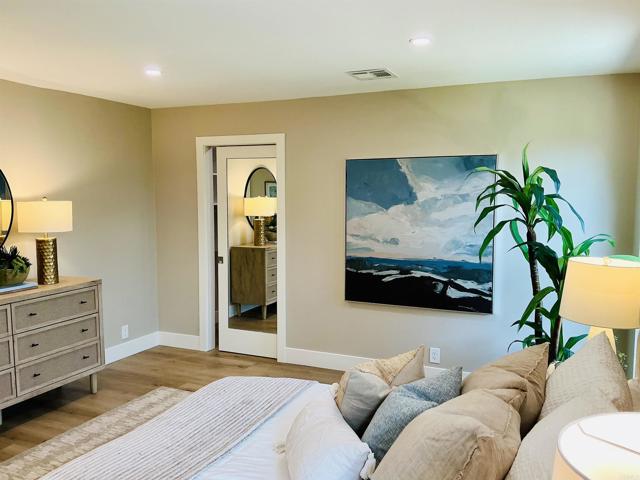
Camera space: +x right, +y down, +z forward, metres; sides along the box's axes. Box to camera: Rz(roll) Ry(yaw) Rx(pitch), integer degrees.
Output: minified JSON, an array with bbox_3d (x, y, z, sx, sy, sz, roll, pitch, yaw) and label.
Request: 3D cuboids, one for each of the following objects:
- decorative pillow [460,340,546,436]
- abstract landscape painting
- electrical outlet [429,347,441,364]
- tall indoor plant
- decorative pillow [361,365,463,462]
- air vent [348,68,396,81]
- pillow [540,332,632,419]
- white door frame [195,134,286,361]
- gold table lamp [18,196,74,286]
[{"bbox_3d":[0.710,0.647,2.019,0.220,0.490,0.540,38,18,15],"label":"decorative pillow"},{"bbox_3d":[0.802,-0.053,4.283,1.235,1.230,0.045,2,6,23],"label":"abstract landscape painting"},{"bbox_3d":[0.965,0.970,4.331,0.080,0.124,0.010,2,6,23],"label":"electrical outlet"},{"bbox_3d":[1.457,0.342,3.396,0.920,1.910,0.850,2,6,23],"label":"tall indoor plant"},{"bbox_3d":[0.331,0.683,1.923,0.180,0.460,0.480,44,20,13],"label":"decorative pillow"},{"bbox_3d":[0.369,-1.166,3.694,0.305,0.020,0.285,2,6,23],"label":"air vent"},{"bbox_3d":[0.952,0.630,1.882,0.210,0.530,0.580,28,15,18],"label":"pillow"},{"bbox_3d":[-0.742,0.077,5.033,0.985,2.134,0.140,2,6,23],"label":"white door frame"},{"bbox_3d":[-2.069,0.010,3.930,0.375,0.660,0.375,2,6,23],"label":"gold table lamp"}]

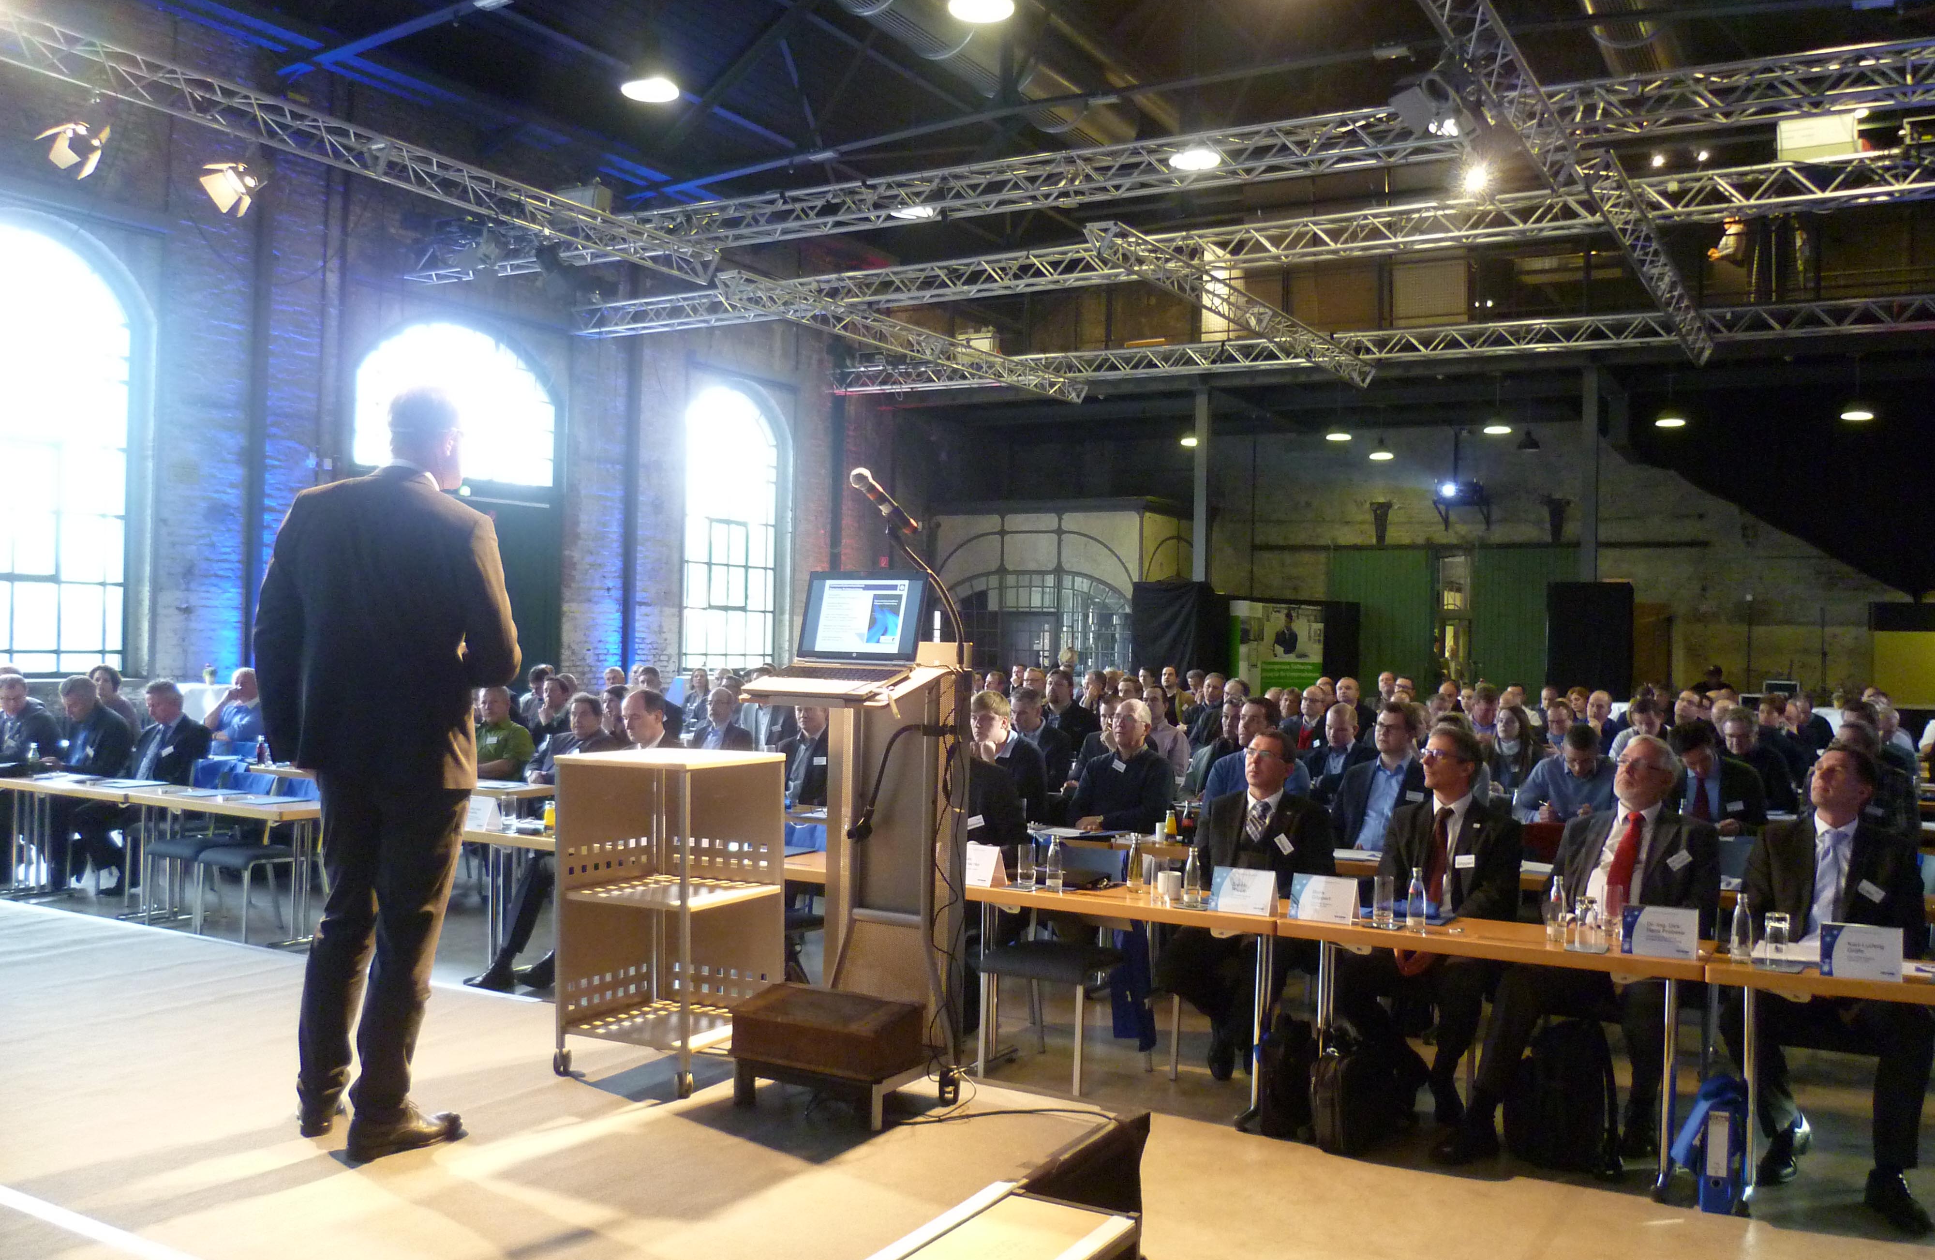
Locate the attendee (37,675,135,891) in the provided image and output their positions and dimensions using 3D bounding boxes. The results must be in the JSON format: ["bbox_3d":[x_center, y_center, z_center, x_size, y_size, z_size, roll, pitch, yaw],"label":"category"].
[{"bbox_3d":[-5.462,0.943,9.679,0.550,1.323,0.760,1,0,30],"label":"attendee"}]

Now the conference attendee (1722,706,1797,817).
[{"bbox_3d":[4.480,1.123,8.850,0.540,1.360,0.780,1,-1,31],"label":"conference attendee"}]

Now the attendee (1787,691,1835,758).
[{"bbox_3d":[6.163,1.156,11.549,0.580,1.340,0.780,1,0,37],"label":"attendee"}]

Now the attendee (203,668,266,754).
[{"bbox_3d":[-6.151,0.964,12.919,0.620,1.320,0.820,1,0,25],"label":"attendee"}]

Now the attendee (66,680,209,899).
[{"bbox_3d":[-4.950,0.961,9.500,0.660,1.330,0.850,1,0,31],"label":"attendee"}]

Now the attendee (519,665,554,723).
[{"bbox_3d":[-3.919,0.998,13.727,0.560,1.350,0.800,1,0,30],"label":"attendee"}]

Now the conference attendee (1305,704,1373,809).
[{"bbox_3d":[2.059,1.075,8.765,0.540,1.321,0.740,1,0,35],"label":"conference attendee"}]

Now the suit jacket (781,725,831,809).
[{"bbox_3d":[-0.880,0.893,8.600,0.520,0.700,0.380,1,-1,31],"label":"suit jacket"}]

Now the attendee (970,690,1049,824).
[{"bbox_3d":[0.160,1.025,7.720,0.530,1.360,0.800,1,-1,34],"label":"attendee"}]

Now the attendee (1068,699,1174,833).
[{"bbox_3d":[0.740,1.031,7.650,0.550,1.370,0.800,1,-1,31],"label":"attendee"}]

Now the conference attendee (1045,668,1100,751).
[{"bbox_3d":[0.703,1.012,10.877,0.550,1.400,0.740,1,0,35],"label":"conference attendee"}]

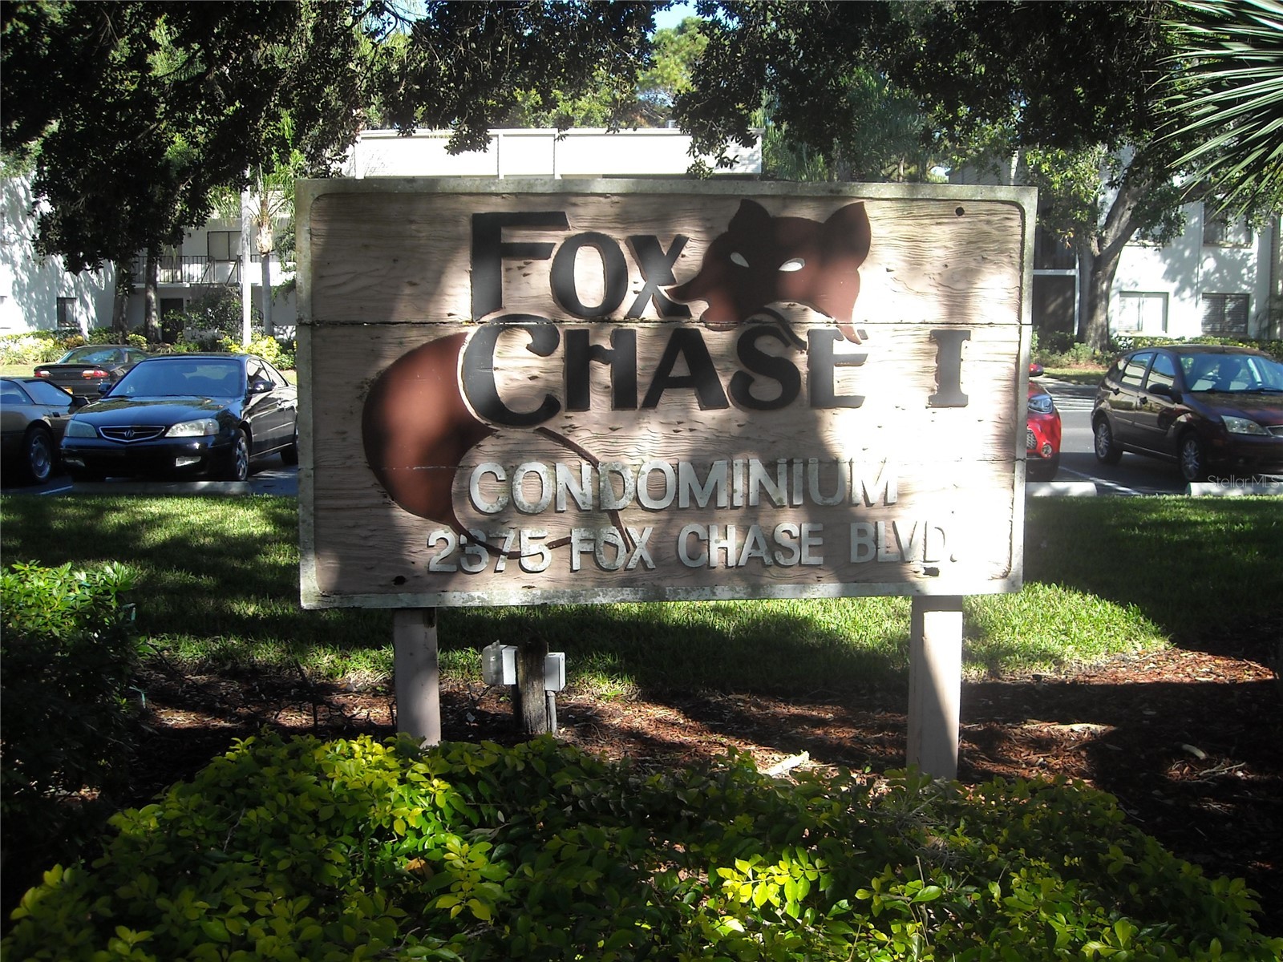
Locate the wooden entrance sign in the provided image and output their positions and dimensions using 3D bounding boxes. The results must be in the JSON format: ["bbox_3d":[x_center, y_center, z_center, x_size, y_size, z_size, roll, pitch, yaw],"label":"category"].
[{"bbox_3d":[0.101,0.050,4.425,2.460,2.076,0.180,-1,6,-6],"label":"wooden entrance sign"}]

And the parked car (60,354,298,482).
[{"bbox_3d":[-5.107,-0.788,15.222,1.800,1.410,4.840,0,6,-1],"label":"parked car"}]

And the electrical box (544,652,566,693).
[{"bbox_3d":[-0.325,0.724,4.920,0.066,0.128,0.070,1,6,10],"label":"electrical box"}]

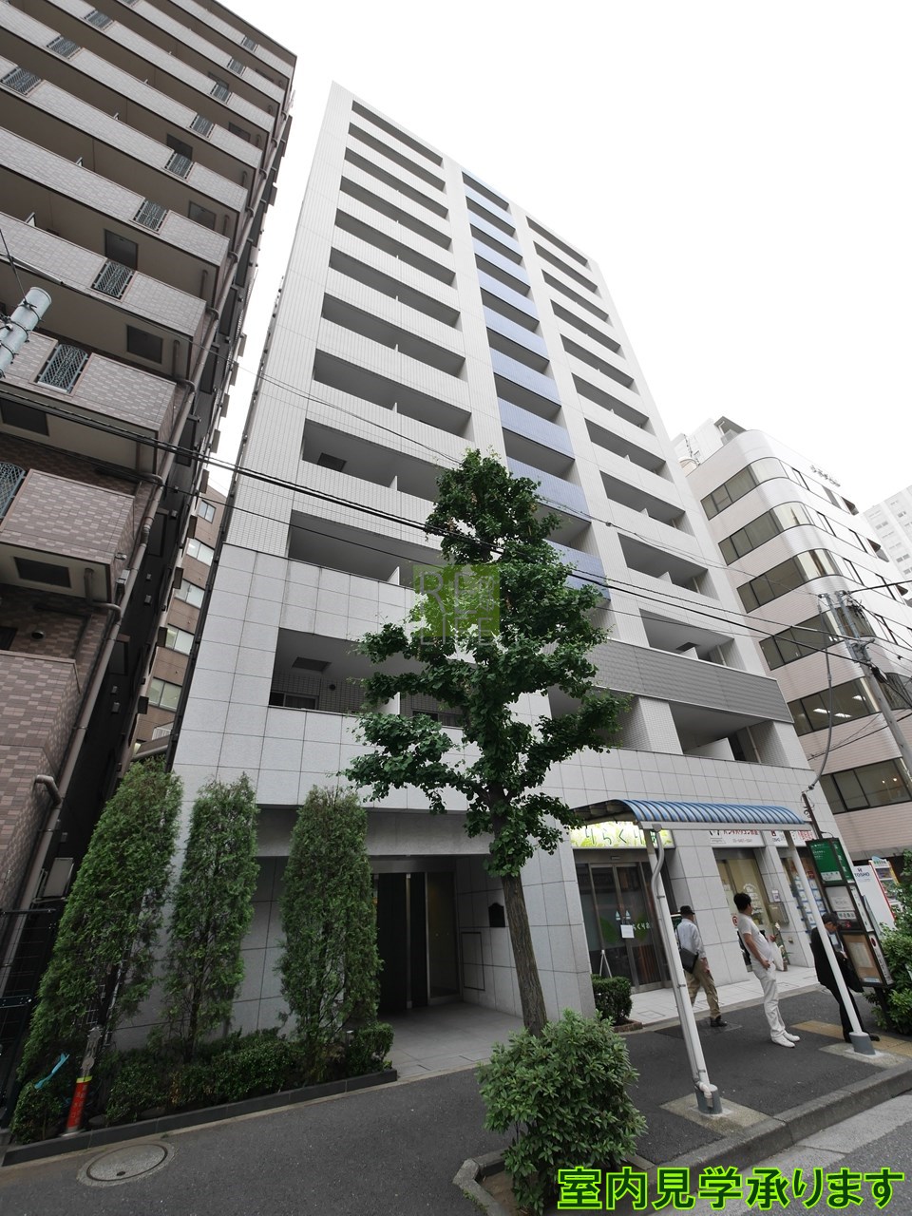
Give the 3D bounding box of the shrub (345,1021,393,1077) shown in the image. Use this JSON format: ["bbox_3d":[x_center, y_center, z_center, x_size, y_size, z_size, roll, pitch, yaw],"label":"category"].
[{"bbox_3d":[-1.099,5.549,6.225,0.570,0.430,0.460,13,-35,-26],"label":"shrub"}]

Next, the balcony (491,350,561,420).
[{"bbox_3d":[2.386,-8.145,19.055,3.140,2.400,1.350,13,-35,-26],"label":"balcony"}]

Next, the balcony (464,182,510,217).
[{"bbox_3d":[1.466,-20.614,26.079,2.991,1.671,1.400,13,-35,-26],"label":"balcony"}]

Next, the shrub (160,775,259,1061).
[{"bbox_3d":[-3.032,3.841,6.185,0.900,3.360,0.820,13,-35,-26],"label":"shrub"}]

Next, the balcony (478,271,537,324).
[{"bbox_3d":[1.960,-13.100,21.585,2.999,1.605,1.400,13,-35,-26],"label":"balcony"}]

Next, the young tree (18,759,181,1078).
[{"bbox_3d":[-4.013,3.582,5.844,1.000,3.420,0.920,13,-35,-26],"label":"young tree"}]

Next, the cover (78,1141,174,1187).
[{"bbox_3d":[-2.974,5.034,4.464,0.790,0.040,0.800,13,-35,-26],"label":"cover"}]

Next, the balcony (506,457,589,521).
[{"bbox_3d":[2.613,-3.344,15.760,3.024,1.548,1.400,13,-35,-26],"label":"balcony"}]

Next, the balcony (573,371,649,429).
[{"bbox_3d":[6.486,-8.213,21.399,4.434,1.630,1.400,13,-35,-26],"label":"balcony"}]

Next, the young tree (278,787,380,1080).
[{"bbox_3d":[-1.794,4.333,6.973,1.280,3.300,1.100,13,-35,-26],"label":"young tree"}]

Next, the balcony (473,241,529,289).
[{"bbox_3d":[1.874,-15.740,23.174,3.050,1.580,1.150,13,-35,-26],"label":"balcony"}]

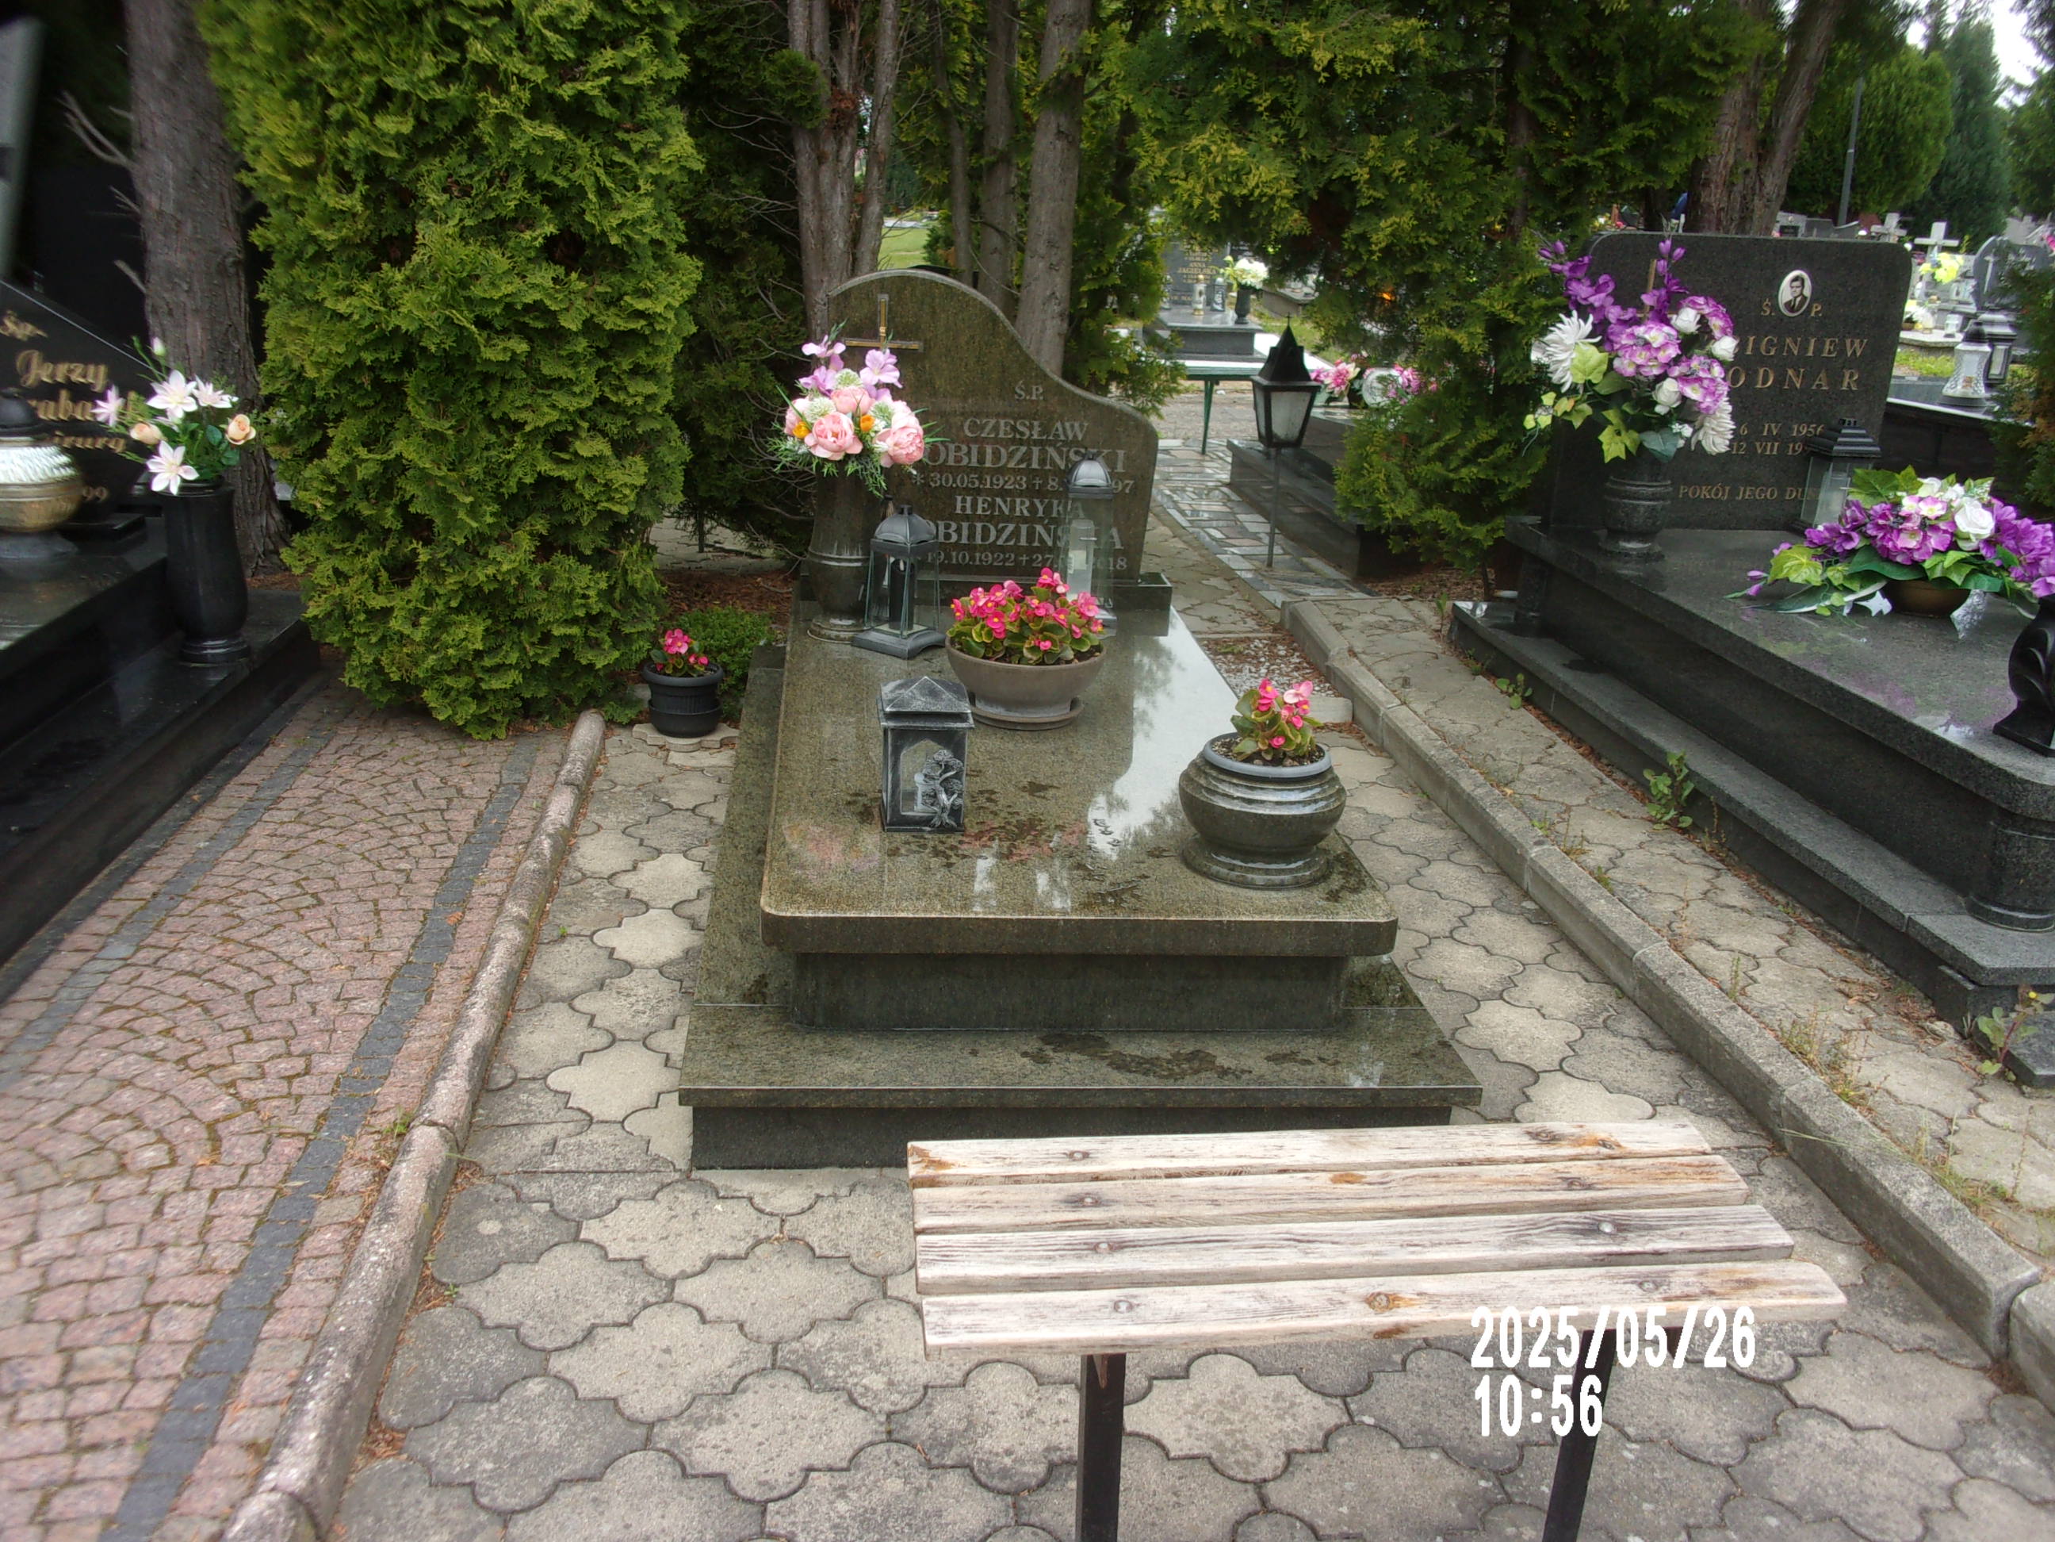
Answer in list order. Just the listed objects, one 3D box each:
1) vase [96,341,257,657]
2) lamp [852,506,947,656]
[{"bbox_3d":[-1.982,-0.624,3.902,0.360,0.731,0.320,1,20,-7],"label":"vase"},{"bbox_3d":[-0.280,-0.435,3.718,0.160,0.324,0.160,15,23,28],"label":"lamp"}]

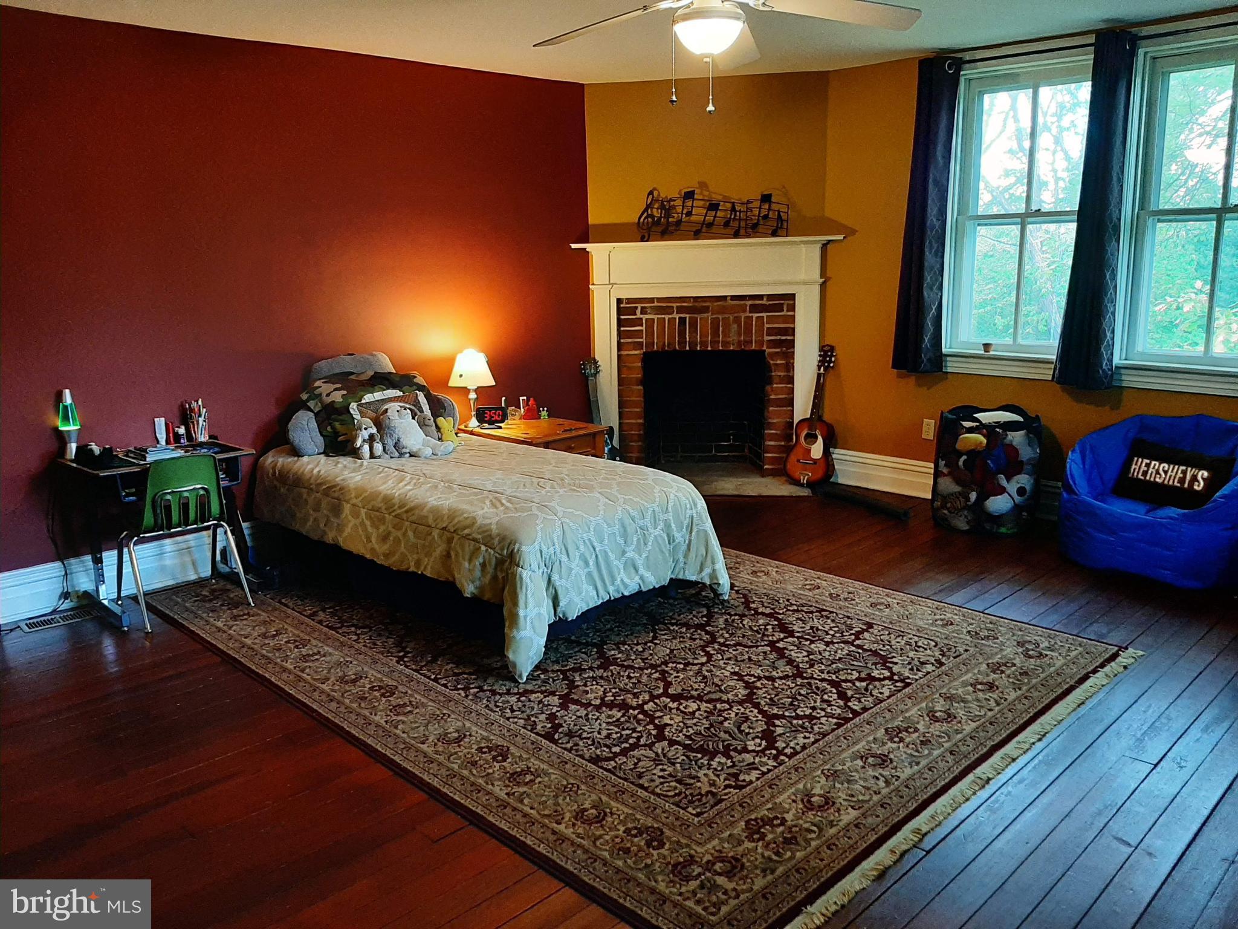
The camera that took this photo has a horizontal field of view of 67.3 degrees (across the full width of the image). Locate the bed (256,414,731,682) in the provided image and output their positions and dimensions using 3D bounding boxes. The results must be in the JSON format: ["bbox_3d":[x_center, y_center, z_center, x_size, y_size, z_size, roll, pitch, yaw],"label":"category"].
[{"bbox_3d":[-0.634,0.265,4.214,1.970,0.540,1.130,10,17,43],"label":"bed"}]

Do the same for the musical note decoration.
[{"bbox_3d":[0.557,-1.507,5.572,0.911,0.305,0.050,0,12,7],"label":"musical note decoration"}]

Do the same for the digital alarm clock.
[{"bbox_3d":[-0.730,-0.273,5.290,0.180,0.125,0.070,-4,13,-10],"label":"digital alarm clock"}]

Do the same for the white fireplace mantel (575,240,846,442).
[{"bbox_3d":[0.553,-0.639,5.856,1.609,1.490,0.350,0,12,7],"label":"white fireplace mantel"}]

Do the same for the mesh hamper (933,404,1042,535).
[{"bbox_3d":[1.973,0.007,4.979,0.370,0.620,0.420,-12,16,-41],"label":"mesh hamper"}]

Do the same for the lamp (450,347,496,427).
[{"bbox_3d":[-0.846,-0.421,5.289,0.260,0.420,0.260,-1,12,0],"label":"lamp"}]

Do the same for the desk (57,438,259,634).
[{"bbox_3d":[-2.010,0.290,4.040,0.460,0.660,0.610,10,17,43],"label":"desk"}]

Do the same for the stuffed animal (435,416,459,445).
[{"bbox_3d":[-0.862,-0.173,4.672,0.110,0.140,0.070,-8,14,-27],"label":"stuffed animal"}]

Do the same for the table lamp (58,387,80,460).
[{"bbox_3d":[-2.354,-0.178,3.958,0.088,0.295,0.088,-12,16,-41],"label":"table lamp"}]

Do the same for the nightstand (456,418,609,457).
[{"bbox_3d":[-0.478,0.060,5.245,0.600,0.520,0.540,10,17,43],"label":"nightstand"}]

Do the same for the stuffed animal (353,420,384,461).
[{"bbox_3d":[-1.197,-0.137,4.403,0.150,0.200,0.140,-5,13,-17],"label":"stuffed animal"}]

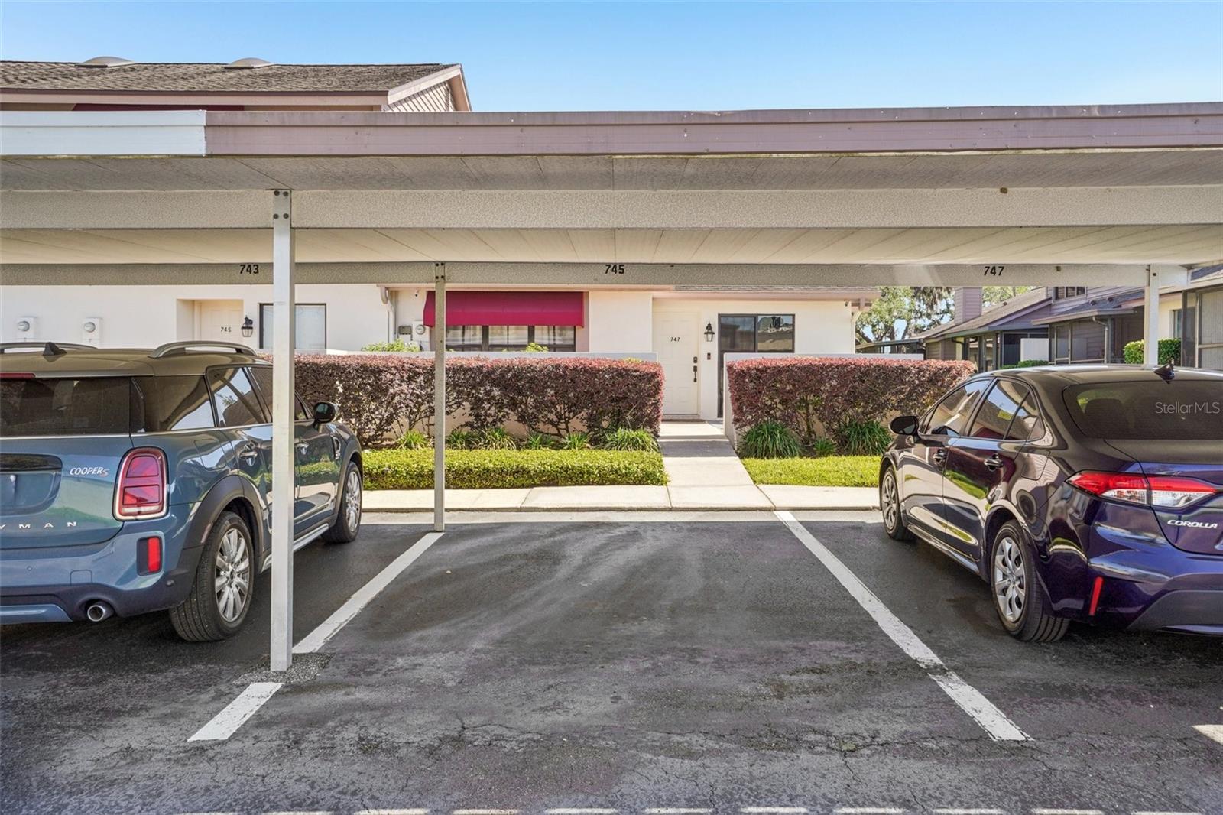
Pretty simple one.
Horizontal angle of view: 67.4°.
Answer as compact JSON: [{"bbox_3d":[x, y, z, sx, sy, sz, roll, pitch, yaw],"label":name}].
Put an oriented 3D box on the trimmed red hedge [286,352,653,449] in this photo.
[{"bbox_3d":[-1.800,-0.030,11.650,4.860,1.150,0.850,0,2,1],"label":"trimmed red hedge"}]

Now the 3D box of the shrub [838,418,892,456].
[{"bbox_3d":[3.194,0.383,11.500,0.680,0.470,0.620,0,2,1],"label":"shrub"}]

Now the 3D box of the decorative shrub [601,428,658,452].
[{"bbox_3d":[0.227,0.429,11.450,0.720,0.360,0.650,0,2,1],"label":"decorative shrub"}]

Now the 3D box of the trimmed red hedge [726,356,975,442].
[{"bbox_3d":[2.980,-0.030,11.650,2.950,1.150,0.850,0,2,1],"label":"trimmed red hedge"}]

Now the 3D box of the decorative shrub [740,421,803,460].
[{"bbox_3d":[1.978,0.410,11.400,0.800,0.480,0.700,0,2,1],"label":"decorative shrub"}]

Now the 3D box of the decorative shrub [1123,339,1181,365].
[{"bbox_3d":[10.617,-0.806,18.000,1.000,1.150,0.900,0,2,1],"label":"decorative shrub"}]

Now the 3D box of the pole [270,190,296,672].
[{"bbox_3d":[-1.608,0.117,4.480,0.085,2.320,0.080,0,2,1],"label":"pole"}]

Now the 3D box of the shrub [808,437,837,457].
[{"bbox_3d":[2.614,0.491,11.350,0.370,0.270,0.350,0,2,1],"label":"shrub"}]

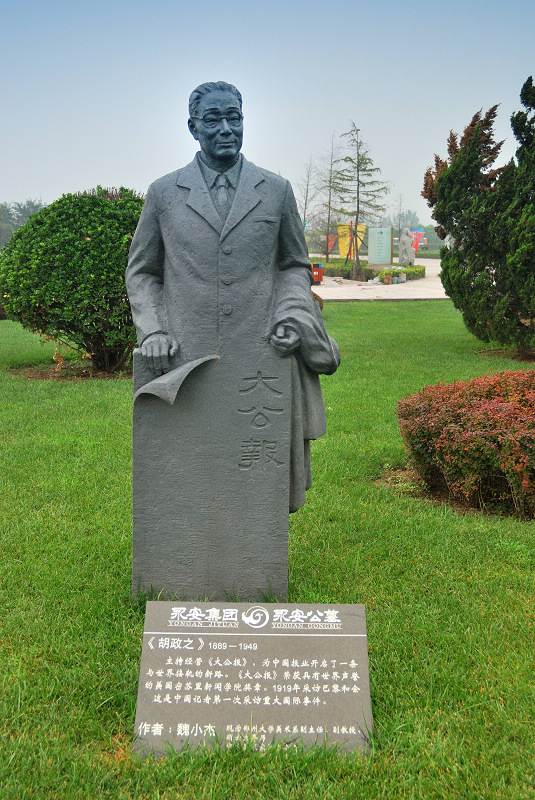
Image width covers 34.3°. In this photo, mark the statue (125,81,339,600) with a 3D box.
[{"bbox_3d":[-0.147,-0.232,3.641,0.900,2.100,0.580,1,11,0],"label":"statue"}]

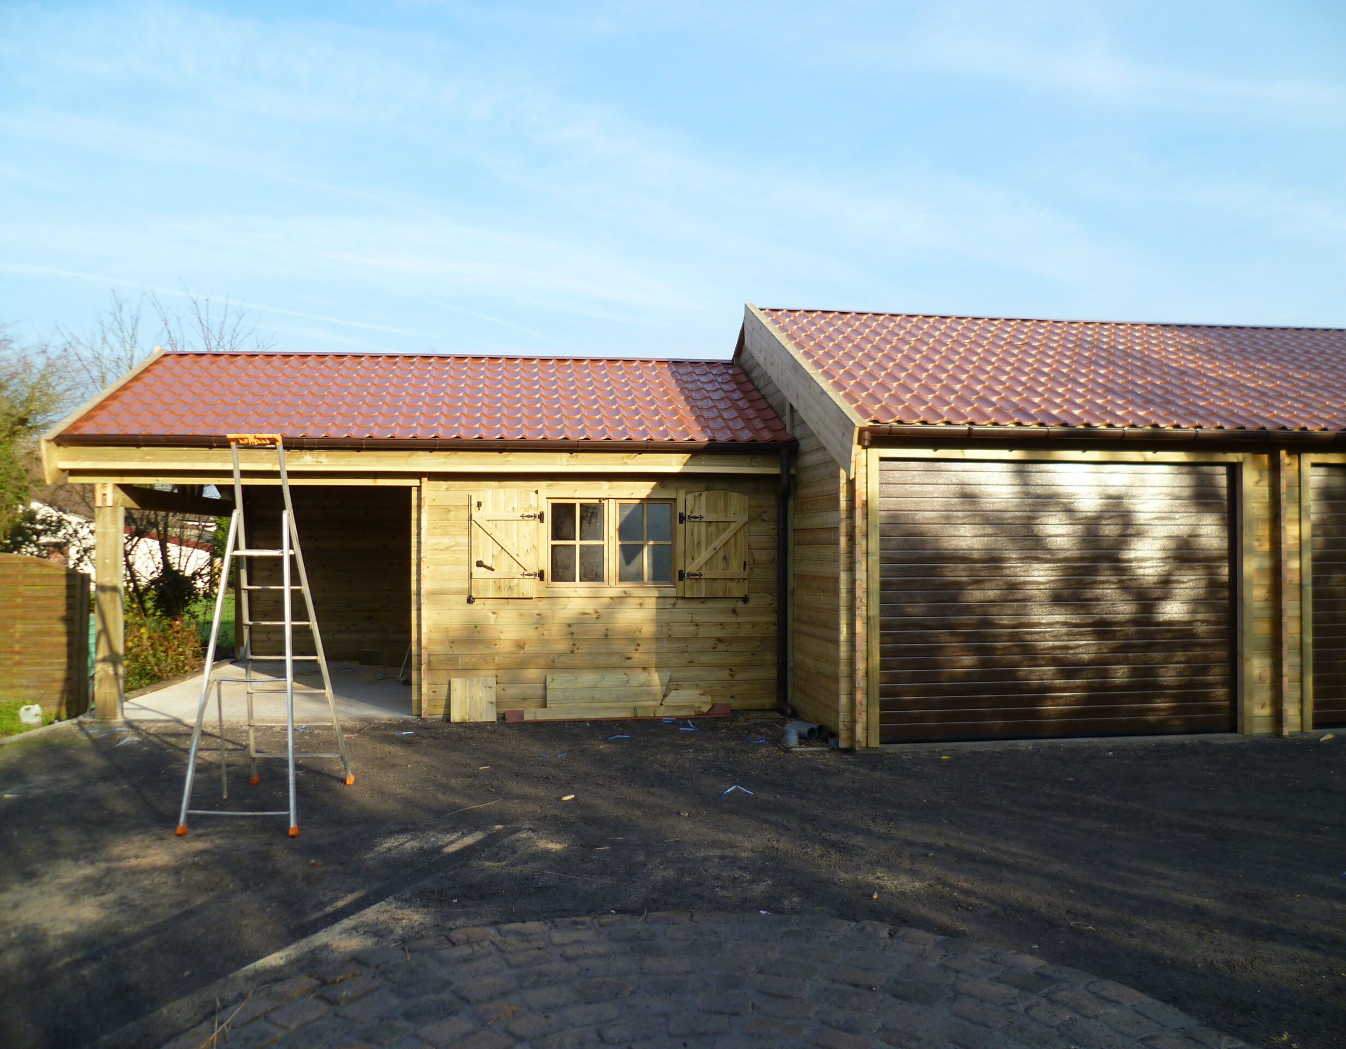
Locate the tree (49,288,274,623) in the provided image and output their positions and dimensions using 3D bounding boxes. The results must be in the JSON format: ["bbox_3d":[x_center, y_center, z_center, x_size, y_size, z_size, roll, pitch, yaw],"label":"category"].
[{"bbox_3d":[-8.733,-1.090,19.300,3.900,5.900,3.800,0,-1,-7],"label":"tree"}]

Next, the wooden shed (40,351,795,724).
[{"bbox_3d":[-2.427,-0.083,12.526,6.250,3.670,6.100,0,-1,-7],"label":"wooden shed"}]

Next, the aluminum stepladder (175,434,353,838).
[{"bbox_3d":[-2.274,0.570,6.518,0.630,2.130,1.400,0,-1,-4],"label":"aluminum stepladder"}]

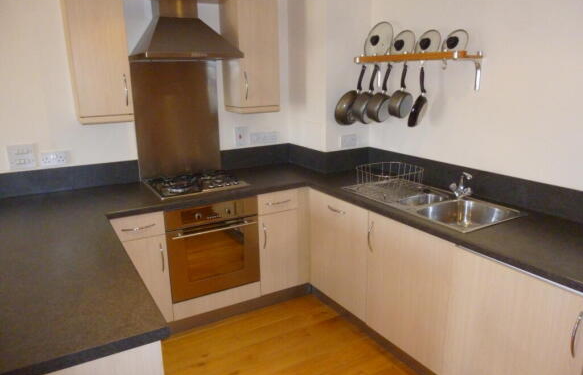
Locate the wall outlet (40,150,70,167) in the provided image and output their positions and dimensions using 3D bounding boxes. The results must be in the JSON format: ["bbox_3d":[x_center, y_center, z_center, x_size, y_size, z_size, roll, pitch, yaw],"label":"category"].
[{"bbox_3d":[-1.492,-0.174,2.648,0.142,0.086,0.013,-9,17,-29],"label":"wall outlet"}]

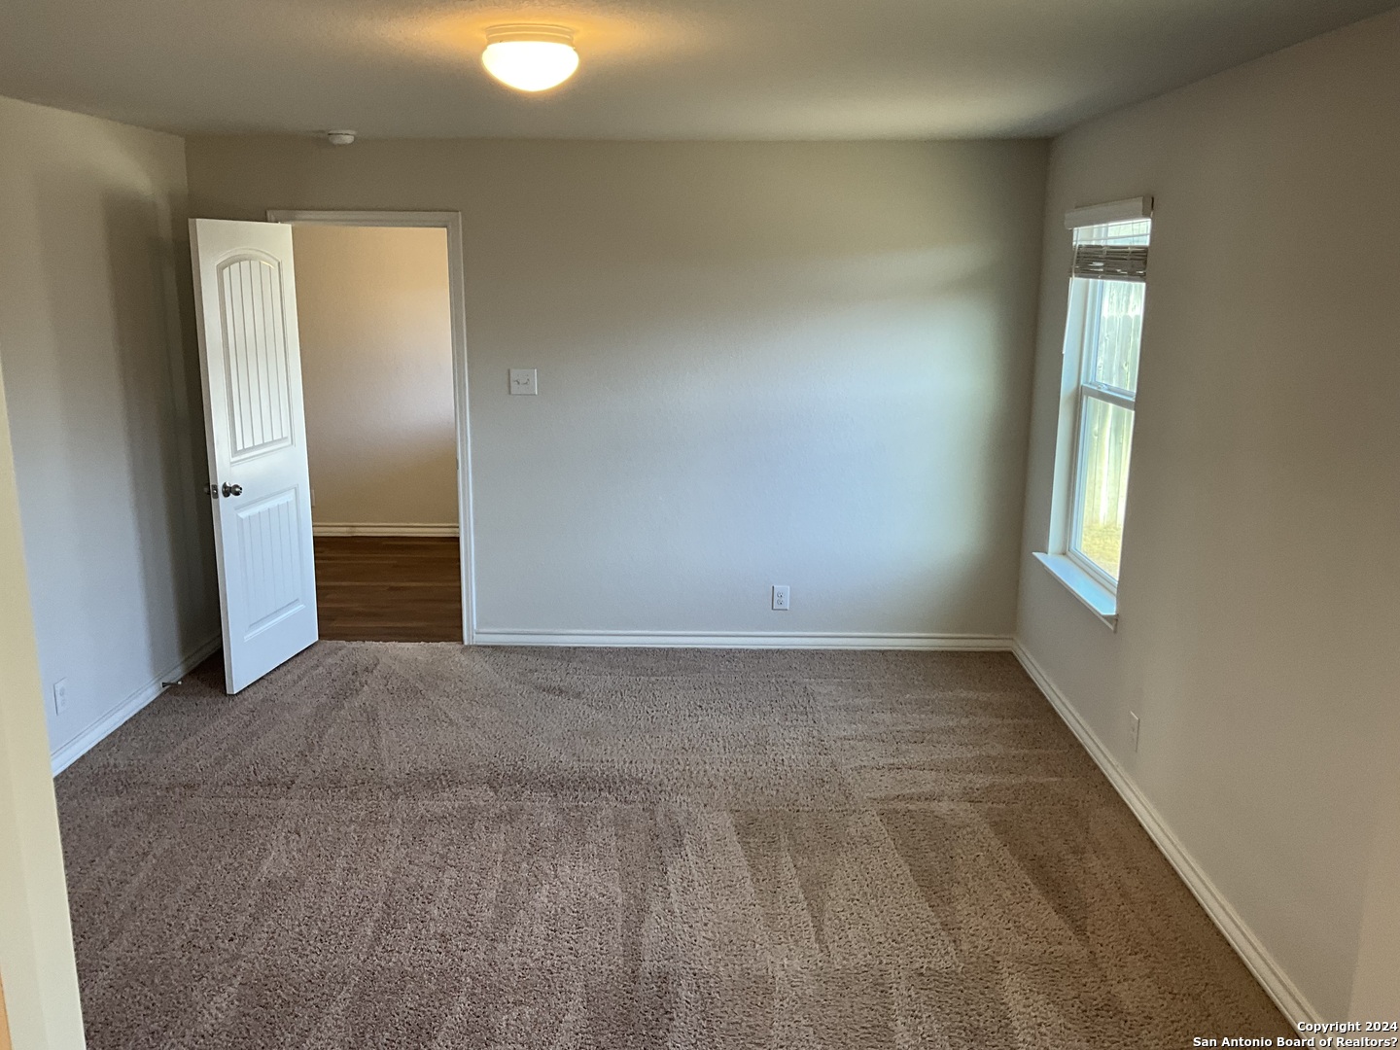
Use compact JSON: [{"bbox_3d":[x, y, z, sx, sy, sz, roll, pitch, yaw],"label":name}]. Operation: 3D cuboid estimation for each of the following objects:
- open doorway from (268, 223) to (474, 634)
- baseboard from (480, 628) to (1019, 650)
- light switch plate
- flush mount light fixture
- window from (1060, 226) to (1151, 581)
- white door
[{"bbox_3d":[-1.575,-0.440,5.751,0.908,2.118,0.130,1,13,1],"label":"open doorway"},{"bbox_3d":[0.220,0.584,5.884,2.696,0.082,0.016,1,13,1],"label":"baseboard"},{"bbox_3d":[-0.848,-0.685,5.626,0.125,0.123,0.009,1,13,1],"label":"light switch plate"},{"bbox_3d":[-0.413,-1.136,2.875,0.235,0.134,0.235,1,13,1],"label":"flush mount light fixture"},{"bbox_3d":[1.627,-0.495,4.642,0.090,1.485,0.940,1,13,1],"label":"window"},{"bbox_3d":[-2.002,-0.327,5.343,0.042,2.030,0.775,2,13,9],"label":"white door"}]

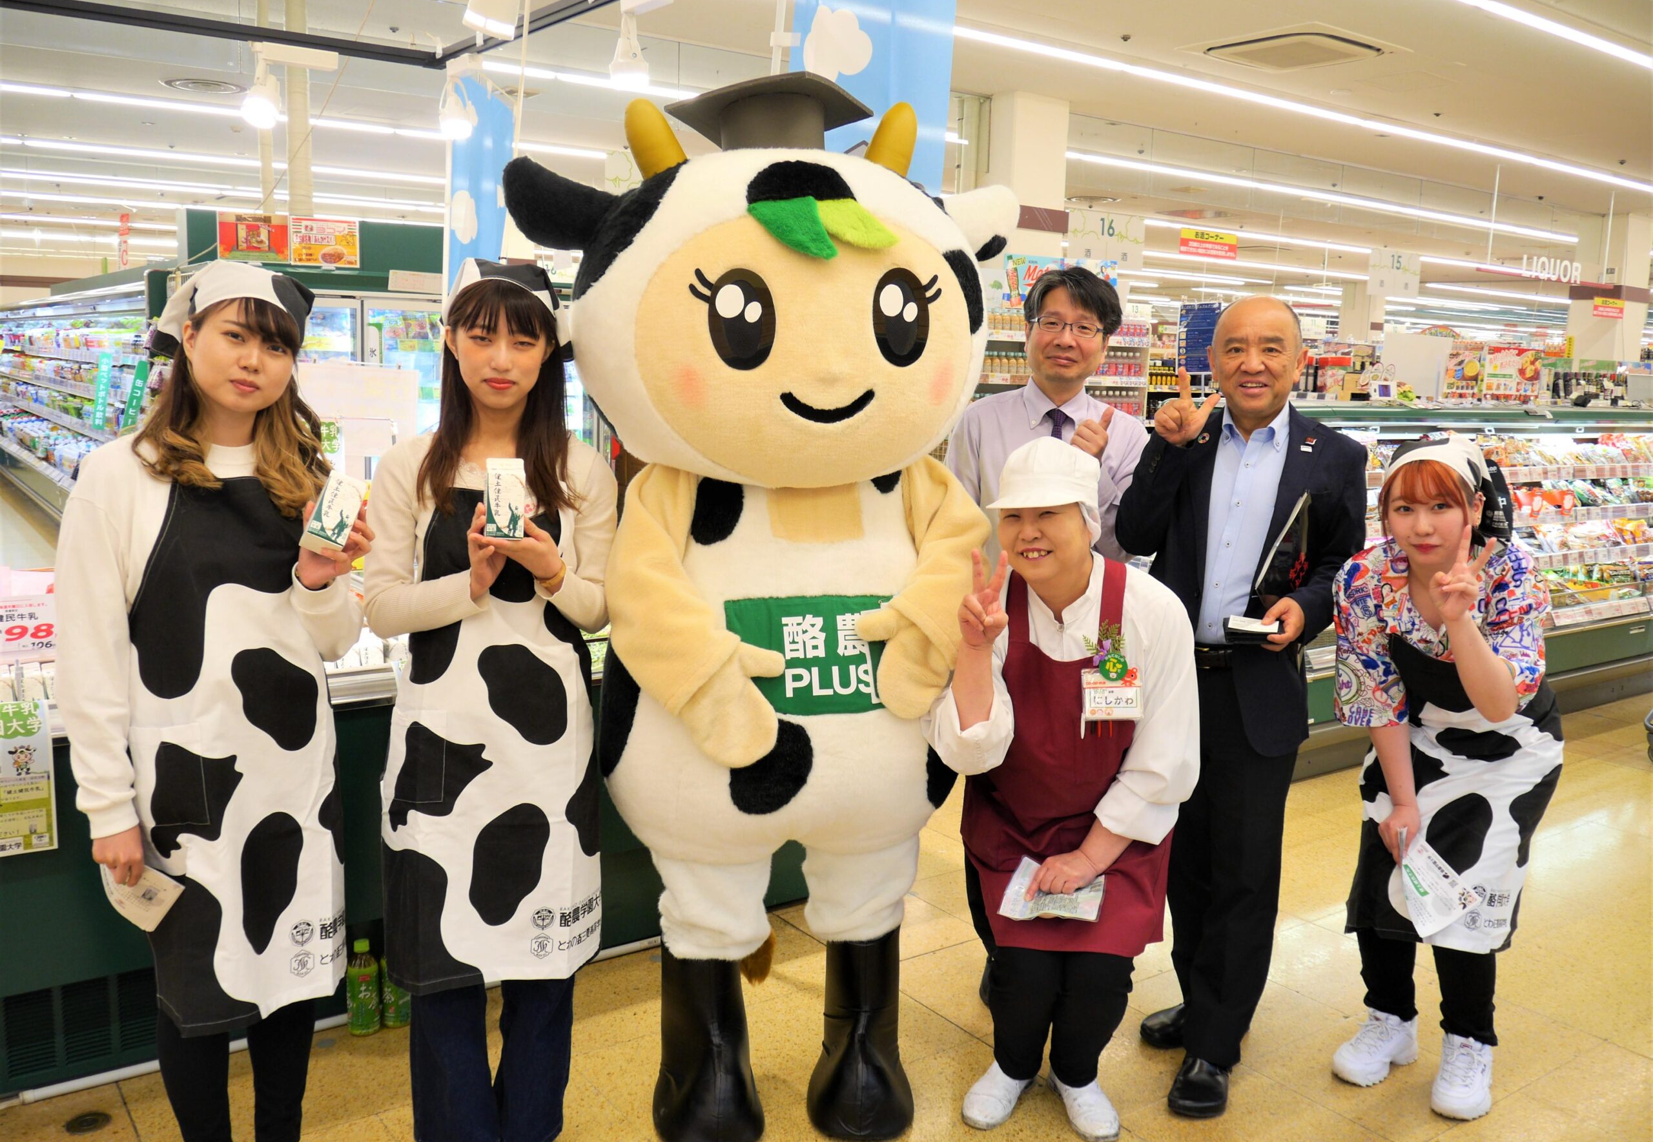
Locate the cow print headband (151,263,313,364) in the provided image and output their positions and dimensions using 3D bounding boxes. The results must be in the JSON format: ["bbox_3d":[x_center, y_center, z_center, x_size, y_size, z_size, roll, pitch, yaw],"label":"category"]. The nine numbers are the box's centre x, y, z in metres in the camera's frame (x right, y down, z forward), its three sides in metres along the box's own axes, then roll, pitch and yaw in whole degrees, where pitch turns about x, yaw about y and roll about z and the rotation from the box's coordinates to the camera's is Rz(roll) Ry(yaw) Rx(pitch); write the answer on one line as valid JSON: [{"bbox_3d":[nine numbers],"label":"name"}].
[{"bbox_3d":[-0.936,-0.409,2.110,0.215,0.180,0.220,13,8,-28],"label":"cow print headband"}]

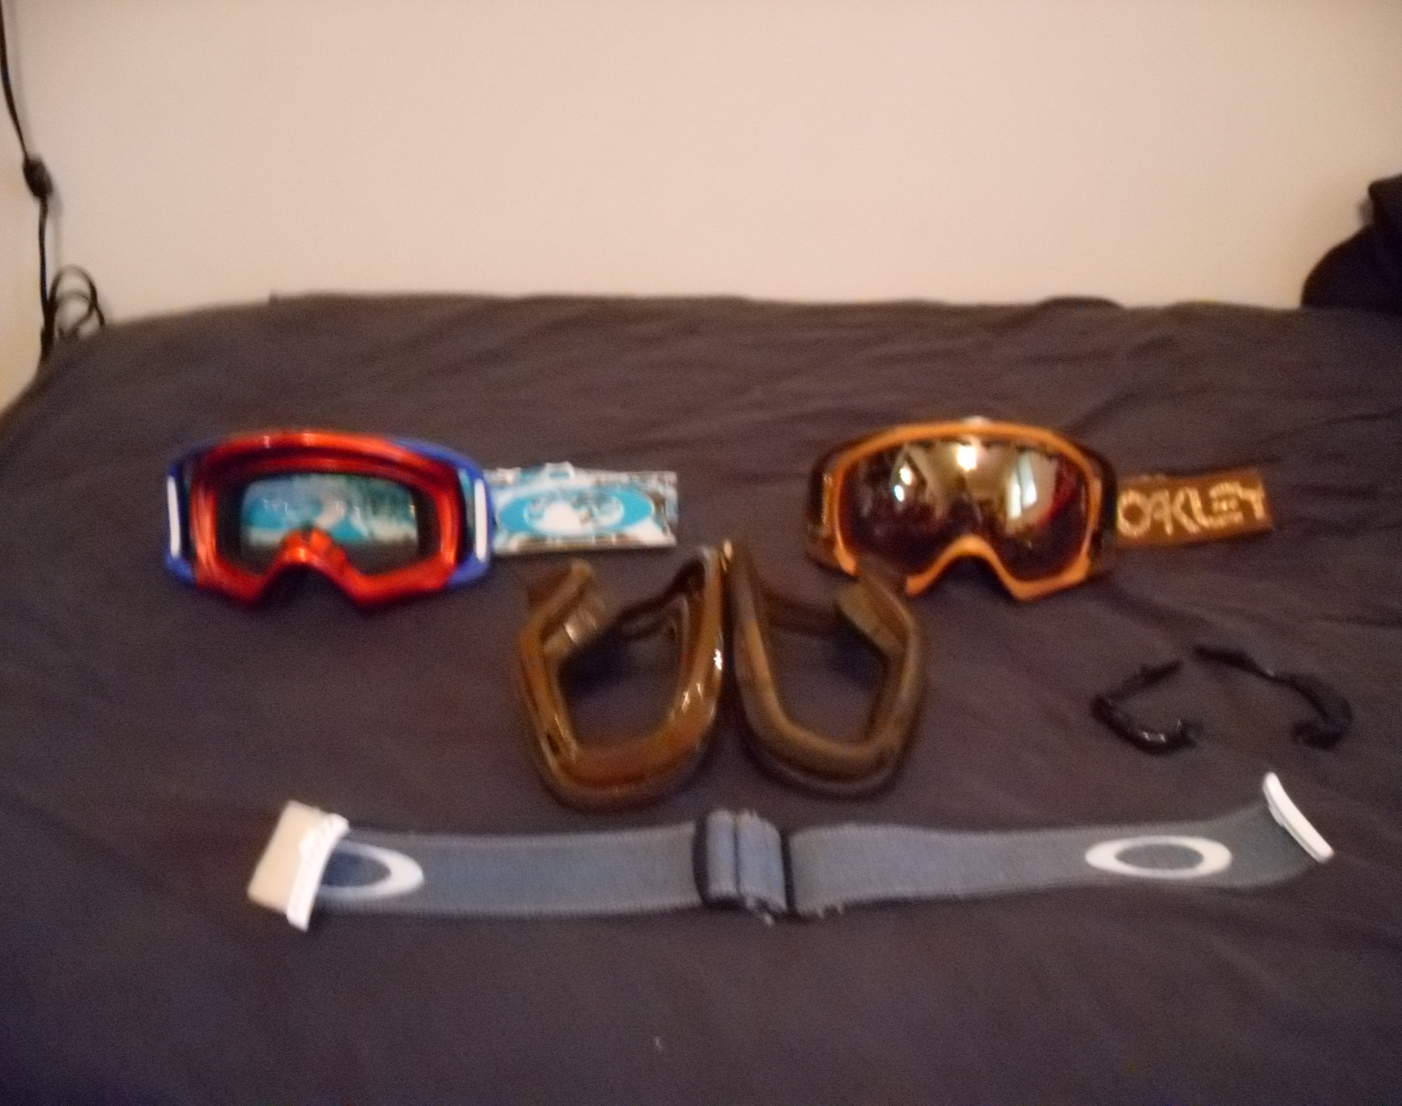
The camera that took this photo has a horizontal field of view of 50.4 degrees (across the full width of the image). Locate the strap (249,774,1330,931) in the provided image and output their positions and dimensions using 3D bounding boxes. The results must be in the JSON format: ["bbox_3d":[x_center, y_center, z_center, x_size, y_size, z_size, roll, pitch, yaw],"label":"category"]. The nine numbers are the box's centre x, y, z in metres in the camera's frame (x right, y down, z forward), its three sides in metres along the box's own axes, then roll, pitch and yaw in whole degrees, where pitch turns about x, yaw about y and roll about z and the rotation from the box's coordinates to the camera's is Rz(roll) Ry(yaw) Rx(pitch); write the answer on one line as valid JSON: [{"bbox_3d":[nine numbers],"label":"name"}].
[{"bbox_3d":[0.040,0.132,0.662,0.463,0.025,0.050,-2,33,-3],"label":"strap"}]

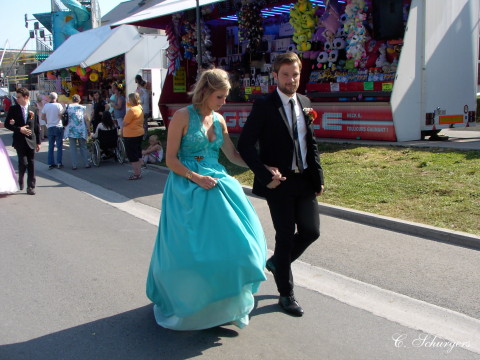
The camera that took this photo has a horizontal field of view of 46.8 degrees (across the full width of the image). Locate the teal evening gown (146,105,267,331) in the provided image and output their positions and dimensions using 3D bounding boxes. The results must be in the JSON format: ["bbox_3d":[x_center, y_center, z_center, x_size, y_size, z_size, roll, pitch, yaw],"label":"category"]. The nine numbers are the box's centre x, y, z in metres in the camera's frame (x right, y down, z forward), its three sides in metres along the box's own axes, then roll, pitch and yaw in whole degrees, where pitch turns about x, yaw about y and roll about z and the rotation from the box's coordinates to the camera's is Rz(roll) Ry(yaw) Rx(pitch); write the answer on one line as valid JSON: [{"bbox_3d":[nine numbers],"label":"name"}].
[{"bbox_3d":[-0.230,0.093,3.838,0.760,1.700,0.760,-4,9,-27],"label":"teal evening gown"}]

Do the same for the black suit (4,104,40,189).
[{"bbox_3d":[-3.660,-0.566,9.309,0.570,1.410,0.400,-4,9,-25],"label":"black suit"}]

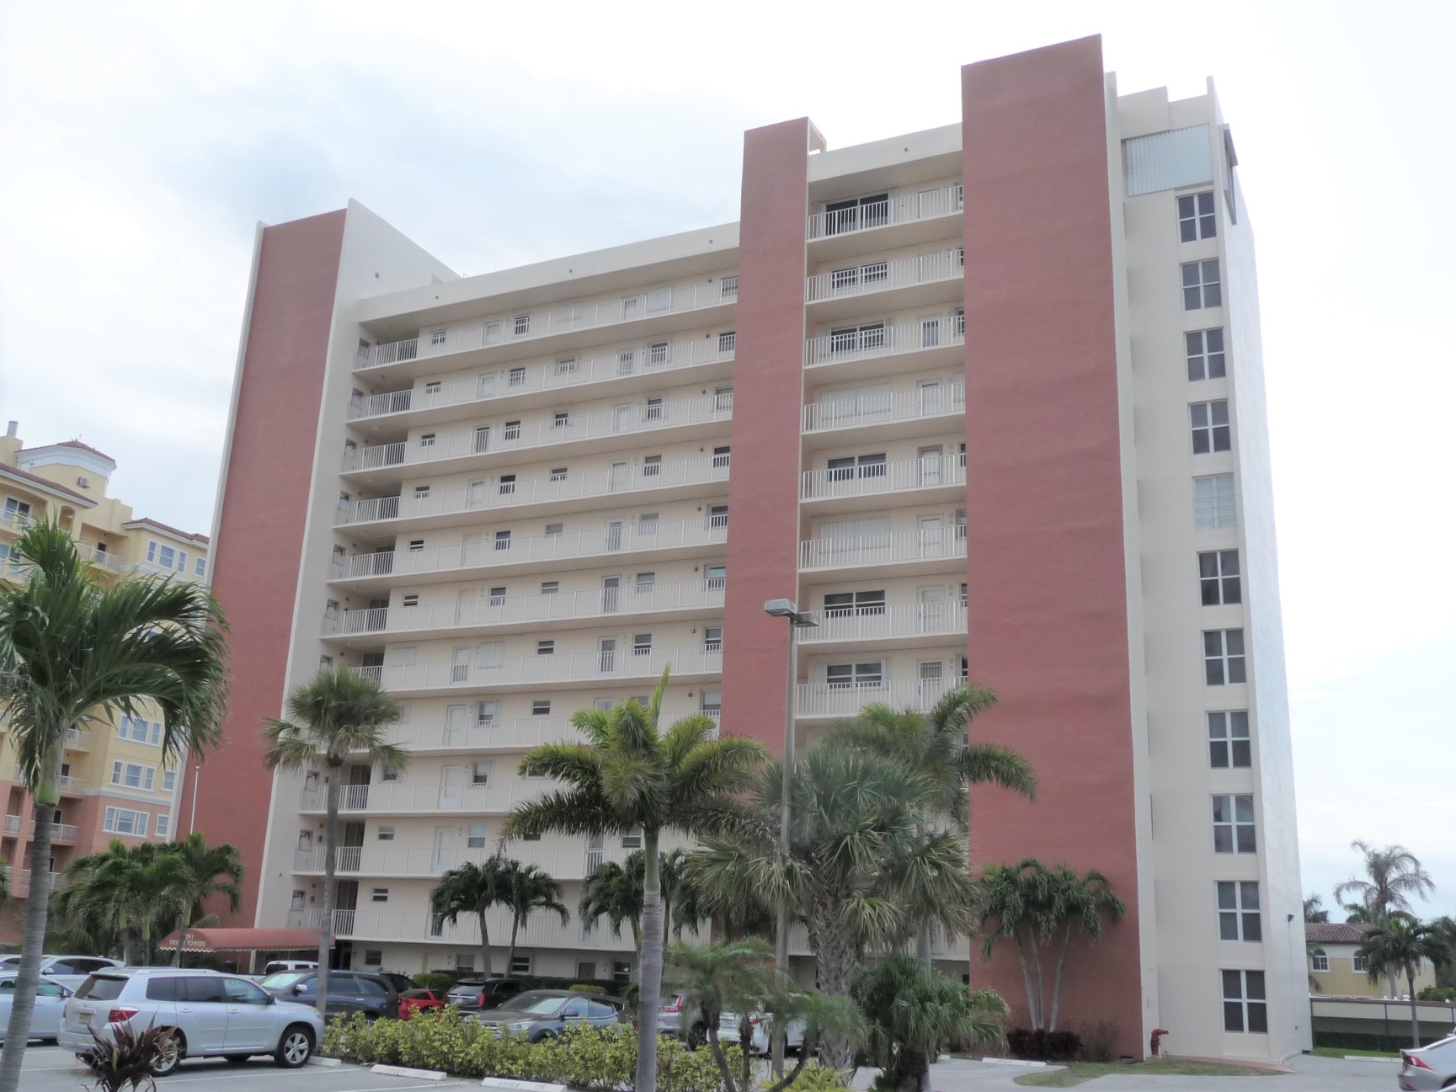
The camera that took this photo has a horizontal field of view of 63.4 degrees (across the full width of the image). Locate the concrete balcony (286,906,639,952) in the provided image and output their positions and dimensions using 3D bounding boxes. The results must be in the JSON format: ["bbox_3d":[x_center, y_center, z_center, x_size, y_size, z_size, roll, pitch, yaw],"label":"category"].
[{"bbox_3d":[-11.226,16.574,51.039,19.364,1.391,1.751,-4,-17,22],"label":"concrete balcony"}]

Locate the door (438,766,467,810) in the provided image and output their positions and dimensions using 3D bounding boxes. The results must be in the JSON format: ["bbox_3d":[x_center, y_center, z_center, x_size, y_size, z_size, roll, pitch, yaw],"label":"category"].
[{"bbox_3d":[-12.045,10.546,50.876,0.970,2.080,0.100,-5,-18,24],"label":"door"}]

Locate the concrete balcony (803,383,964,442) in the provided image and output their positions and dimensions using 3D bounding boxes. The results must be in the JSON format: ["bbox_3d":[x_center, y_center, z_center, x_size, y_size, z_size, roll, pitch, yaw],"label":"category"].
[{"bbox_3d":[5.761,-5.165,43.703,6.400,1.100,0.100,-6,-18,25],"label":"concrete balcony"}]

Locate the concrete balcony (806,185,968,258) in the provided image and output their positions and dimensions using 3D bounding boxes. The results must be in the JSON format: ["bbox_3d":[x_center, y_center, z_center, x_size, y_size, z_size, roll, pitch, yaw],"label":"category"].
[{"bbox_3d":[6.420,-12.629,46.092,6.450,1.300,1.600,-6,-18,25],"label":"concrete balcony"}]

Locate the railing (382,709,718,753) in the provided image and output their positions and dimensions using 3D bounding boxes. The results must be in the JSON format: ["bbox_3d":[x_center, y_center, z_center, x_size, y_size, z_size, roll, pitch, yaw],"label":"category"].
[{"bbox_3d":[-8.582,8.042,51.309,18.334,1.133,0.103,-4,-17,22],"label":"railing"}]

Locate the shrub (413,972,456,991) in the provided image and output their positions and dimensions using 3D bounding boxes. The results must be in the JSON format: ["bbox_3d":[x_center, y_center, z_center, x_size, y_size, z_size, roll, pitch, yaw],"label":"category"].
[{"bbox_3d":[-11.651,17.525,46.545,1.660,1.277,1.463,6,-16,-12],"label":"shrub"}]

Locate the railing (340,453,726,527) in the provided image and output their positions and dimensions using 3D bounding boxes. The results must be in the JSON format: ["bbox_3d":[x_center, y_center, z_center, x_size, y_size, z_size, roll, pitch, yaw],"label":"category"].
[{"bbox_3d":[-8.750,-2.015,51.884,19.992,1.120,1.650,-5,-18,22],"label":"railing"}]

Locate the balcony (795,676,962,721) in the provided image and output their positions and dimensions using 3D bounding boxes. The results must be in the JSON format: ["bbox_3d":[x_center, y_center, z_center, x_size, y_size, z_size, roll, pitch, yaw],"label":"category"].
[{"bbox_3d":[5.666,5.476,41.654,6.450,1.300,1.500,-6,-18,25],"label":"balcony"}]

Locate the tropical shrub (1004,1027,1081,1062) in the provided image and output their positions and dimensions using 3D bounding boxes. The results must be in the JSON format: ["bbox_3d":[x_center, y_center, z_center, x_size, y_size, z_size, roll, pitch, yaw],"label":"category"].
[{"bbox_3d":[9.614,15.264,36.000,2.150,0.970,1.300,-4,-15,23],"label":"tropical shrub"}]

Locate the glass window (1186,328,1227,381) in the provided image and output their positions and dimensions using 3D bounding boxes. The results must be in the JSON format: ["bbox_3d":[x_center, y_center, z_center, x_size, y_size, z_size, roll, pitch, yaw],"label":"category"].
[{"bbox_3d":[16.884,-6.746,41.574,1.280,1.780,0.120,-4,-15,23],"label":"glass window"}]

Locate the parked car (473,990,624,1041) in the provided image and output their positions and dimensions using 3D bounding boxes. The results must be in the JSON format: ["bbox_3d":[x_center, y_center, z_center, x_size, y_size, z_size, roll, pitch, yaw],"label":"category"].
[{"bbox_3d":[-4.606,12.701,31.273,1.880,1.680,4.690,-6,-18,25],"label":"parked car"}]

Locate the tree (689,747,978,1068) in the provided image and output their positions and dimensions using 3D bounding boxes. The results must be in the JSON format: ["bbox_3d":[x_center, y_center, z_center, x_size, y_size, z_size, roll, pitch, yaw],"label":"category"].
[{"bbox_3d":[1.950,6.850,22.000,5.000,6.100,5.000,-3,-17,17],"label":"tree"}]

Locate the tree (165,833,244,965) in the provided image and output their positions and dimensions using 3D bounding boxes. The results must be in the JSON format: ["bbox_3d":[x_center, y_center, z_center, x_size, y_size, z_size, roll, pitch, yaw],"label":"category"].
[{"bbox_3d":[-21.296,14.979,47.509,3.171,6.680,3.106,9,-17,-22],"label":"tree"}]

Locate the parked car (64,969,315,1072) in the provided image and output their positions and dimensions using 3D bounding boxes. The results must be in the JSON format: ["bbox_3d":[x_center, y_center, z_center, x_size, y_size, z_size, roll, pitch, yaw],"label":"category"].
[{"bbox_3d":[-9.850,8.860,22.250,1.880,1.730,4.600,-8,-19,32],"label":"parked car"}]

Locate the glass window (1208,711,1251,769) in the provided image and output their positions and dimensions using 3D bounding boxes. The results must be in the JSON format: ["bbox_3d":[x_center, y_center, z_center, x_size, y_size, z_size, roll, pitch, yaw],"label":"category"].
[{"bbox_3d":[16.388,6.336,38.476,1.280,1.780,0.120,-4,-15,23],"label":"glass window"}]

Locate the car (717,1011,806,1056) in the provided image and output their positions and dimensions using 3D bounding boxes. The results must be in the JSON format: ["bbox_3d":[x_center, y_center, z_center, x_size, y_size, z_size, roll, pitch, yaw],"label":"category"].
[{"bbox_3d":[1.350,11.750,28.800,1.800,1.480,4.500,-8,-19,30],"label":"car"}]

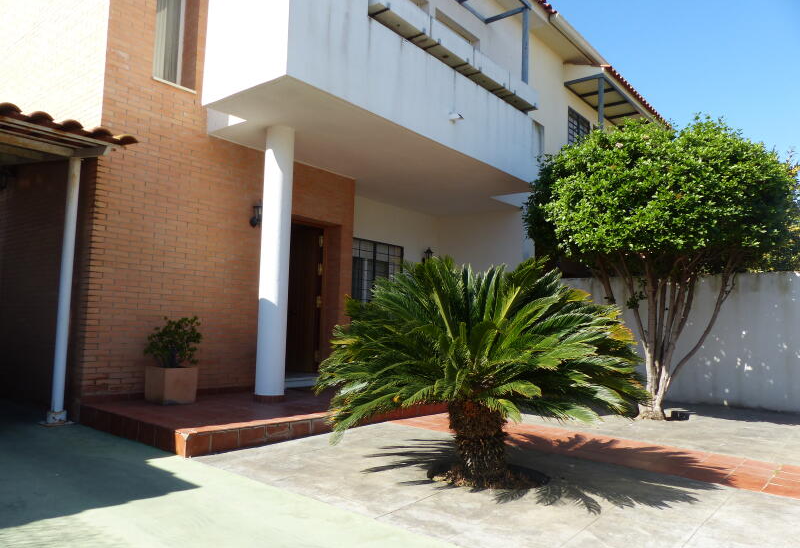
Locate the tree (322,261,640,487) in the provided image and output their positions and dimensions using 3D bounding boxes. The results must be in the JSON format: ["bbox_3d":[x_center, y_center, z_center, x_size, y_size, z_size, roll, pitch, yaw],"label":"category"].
[{"bbox_3d":[0.595,0.665,4.094,2.171,1.516,2.171,-2,-6,40],"label":"tree"}]

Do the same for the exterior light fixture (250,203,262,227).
[{"bbox_3d":[-1.746,-0.747,7.204,0.226,0.328,0.193,-2,-6,40],"label":"exterior light fixture"}]

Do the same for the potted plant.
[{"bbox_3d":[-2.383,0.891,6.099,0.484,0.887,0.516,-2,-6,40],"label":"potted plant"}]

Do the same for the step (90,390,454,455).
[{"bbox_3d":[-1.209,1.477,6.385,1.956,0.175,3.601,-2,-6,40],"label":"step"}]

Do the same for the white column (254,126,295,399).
[{"bbox_3d":[-1.379,-0.126,6.422,0.302,3.017,0.302,1,-5,0],"label":"white column"}]

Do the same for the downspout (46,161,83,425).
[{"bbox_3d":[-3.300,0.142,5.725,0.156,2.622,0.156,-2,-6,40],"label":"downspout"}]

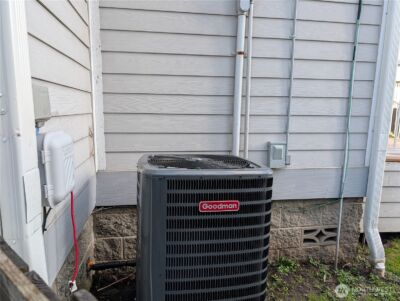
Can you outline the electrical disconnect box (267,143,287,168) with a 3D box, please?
[{"bbox_3d":[0.646,0.044,2.350,0.145,0.205,0.085,-1,9,-9],"label":"electrical disconnect box"}]

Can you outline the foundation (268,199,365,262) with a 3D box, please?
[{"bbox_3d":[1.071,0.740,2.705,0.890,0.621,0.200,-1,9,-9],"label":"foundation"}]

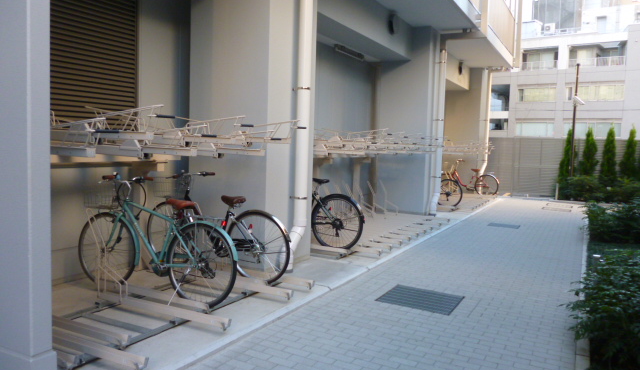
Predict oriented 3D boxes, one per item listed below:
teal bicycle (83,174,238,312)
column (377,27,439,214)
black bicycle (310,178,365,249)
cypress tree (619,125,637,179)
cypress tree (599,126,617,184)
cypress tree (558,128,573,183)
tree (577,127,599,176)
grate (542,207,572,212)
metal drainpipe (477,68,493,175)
[{"bbox_3d":[-1.470,0.444,4.536,1.860,1.075,0.580,4,5,27],"label":"teal bicycle"},{"bbox_3d":[2.088,-1.415,11.966,1.150,4.100,1.200,4,5,28],"label":"column"},{"bbox_3d":[-0.244,0.294,7.170,1.820,1.050,0.580,4,5,28],"label":"black bicycle"},{"bbox_3d":[9.681,-0.767,16.247,0.620,2.250,0.620,4,5,28],"label":"cypress tree"},{"bbox_3d":[9.171,-0.773,16.515,0.580,2.300,0.580,4,5,28],"label":"cypress tree"},{"bbox_3d":[8.149,-0.763,17.052,0.550,2.250,0.550,4,5,28],"label":"cypress tree"},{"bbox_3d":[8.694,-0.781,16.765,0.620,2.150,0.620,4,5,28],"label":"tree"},{"bbox_3d":[6.262,0.667,13.657,0.690,0.030,0.550,4,5,28],"label":"grate"},{"bbox_3d":[5.493,-1.688,17.094,0.340,4.100,0.160,4,5,28],"label":"metal drainpipe"}]

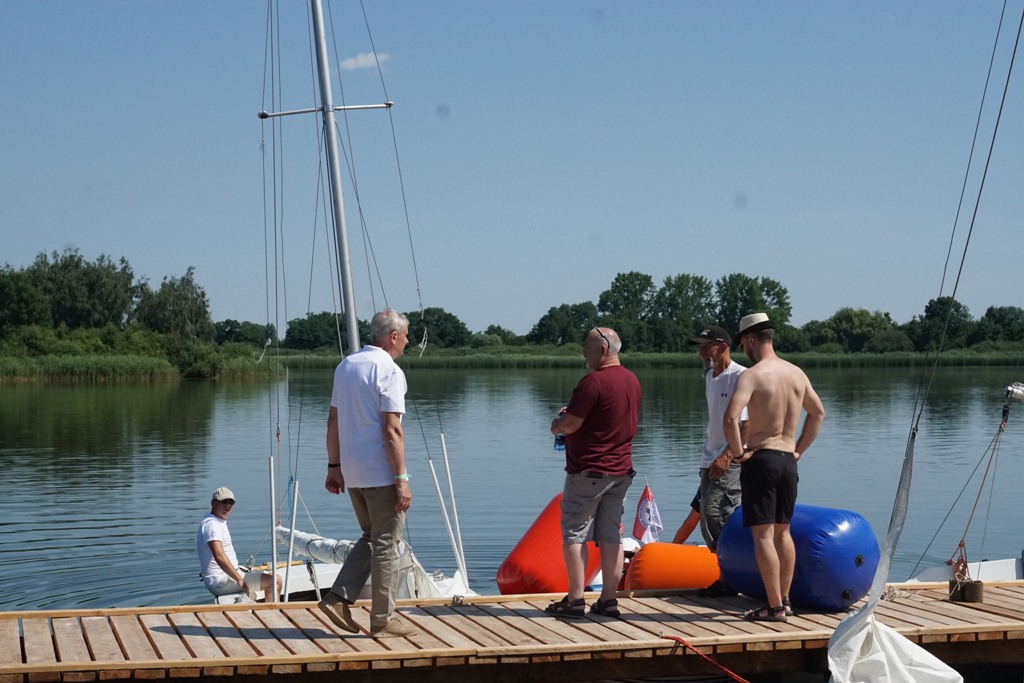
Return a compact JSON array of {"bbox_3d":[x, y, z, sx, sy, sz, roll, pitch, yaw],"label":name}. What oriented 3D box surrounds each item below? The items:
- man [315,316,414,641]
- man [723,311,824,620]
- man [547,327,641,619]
[{"bbox_3d":[-0.816,0.746,12.141,0.600,1.820,0.540,0,0,-38],"label":"man"},{"bbox_3d":[1.577,0.751,12.868,0.600,1.815,0.420,0,0,-28],"label":"man"},{"bbox_3d":[0.504,0.789,13.039,0.540,1.740,0.500,0,0,-43],"label":"man"}]

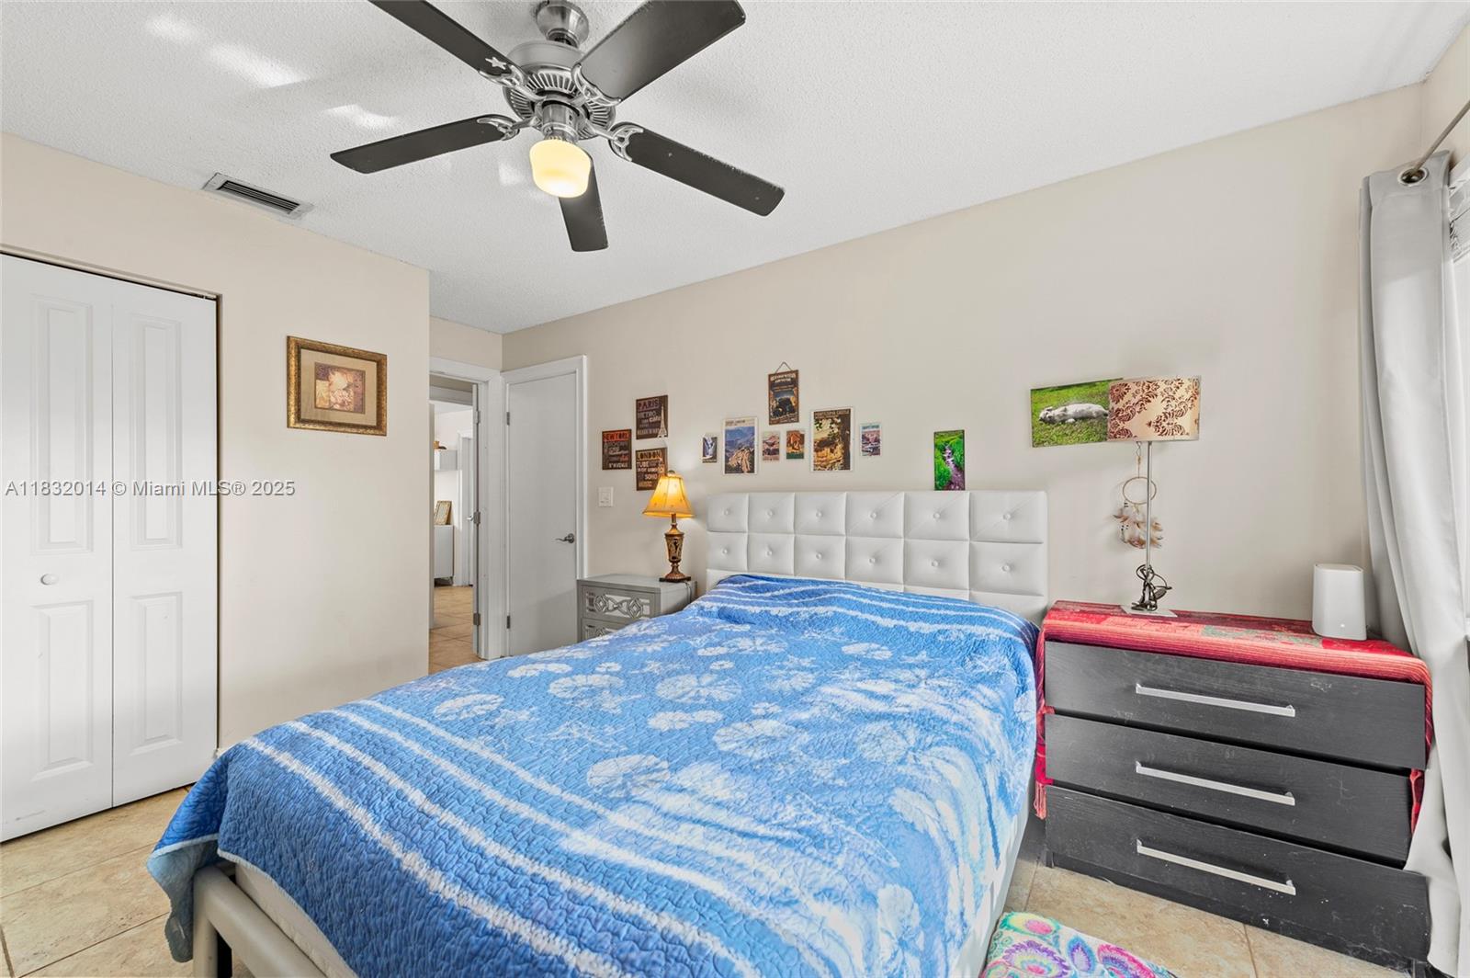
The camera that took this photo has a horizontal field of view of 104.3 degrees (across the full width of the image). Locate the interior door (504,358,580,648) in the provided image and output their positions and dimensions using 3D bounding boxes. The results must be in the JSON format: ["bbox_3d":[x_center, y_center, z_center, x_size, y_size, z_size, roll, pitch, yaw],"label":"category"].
[{"bbox_3d":[-1.394,0.215,4.150,0.759,2.027,0.040,-1,-1,33],"label":"interior door"}]

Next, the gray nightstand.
[{"bbox_3d":[-0.587,0.883,3.367,0.660,0.678,0.310,-1,-1,34],"label":"gray nightstand"}]

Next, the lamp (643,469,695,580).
[{"bbox_3d":[-0.349,0.206,3.242,0.292,0.621,0.291,-1,-1,0],"label":"lamp"}]

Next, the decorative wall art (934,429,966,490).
[{"bbox_3d":[0.961,-0.122,2.551,0.130,0.272,0.012,-1,-1,34],"label":"decorative wall art"}]

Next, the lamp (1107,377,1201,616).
[{"bbox_3d":[1.442,0.025,1.971,0.251,0.797,0.246,-1,-1,33],"label":"lamp"}]

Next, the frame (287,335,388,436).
[{"bbox_3d":[-1.936,-0.486,2.792,0.030,0.427,0.430,-1,-1,34],"label":"frame"}]

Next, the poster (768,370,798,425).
[{"bbox_3d":[0.261,-0.478,3.024,0.178,0.275,0.012,-1,-1,34],"label":"poster"}]

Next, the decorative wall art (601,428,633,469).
[{"bbox_3d":[-0.772,-0.253,3.722,0.267,0.261,0.010,-1,-1,33],"label":"decorative wall art"}]

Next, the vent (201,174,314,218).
[{"bbox_3d":[-1.983,-1.206,2.384,0.206,0.017,0.316,-1,-1,33],"label":"vent"}]

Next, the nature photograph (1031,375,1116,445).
[{"bbox_3d":[1.365,-0.294,2.280,0.313,0.245,0.015,-1,-1,34],"label":"nature photograph"}]

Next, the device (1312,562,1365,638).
[{"bbox_3d":[1.747,0.325,1.655,0.095,0.190,0.140,-1,-1,34],"label":"device"}]

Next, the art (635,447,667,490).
[{"bbox_3d":[-0.521,-0.119,3.555,0.258,0.257,0.010,-1,-1,33],"label":"art"}]

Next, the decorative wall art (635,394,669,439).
[{"bbox_3d":[-0.509,-0.437,3.540,0.261,0.255,0.012,-1,-1,34],"label":"decorative wall art"}]

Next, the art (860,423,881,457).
[{"bbox_3d":[0.660,-0.233,2.775,0.104,0.161,0.010,-1,-1,33],"label":"art"}]

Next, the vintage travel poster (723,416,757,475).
[{"bbox_3d":[0.033,-0.234,3.176,0.229,0.310,0.010,-1,-1,34],"label":"vintage travel poster"}]

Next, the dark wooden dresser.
[{"bbox_3d":[1.446,0.803,1.779,0.813,0.764,0.477,-1,-1,33],"label":"dark wooden dresser"}]

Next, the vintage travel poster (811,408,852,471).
[{"bbox_3d":[0.488,-0.244,2.871,0.228,0.313,0.010,-1,-1,34],"label":"vintage travel poster"}]

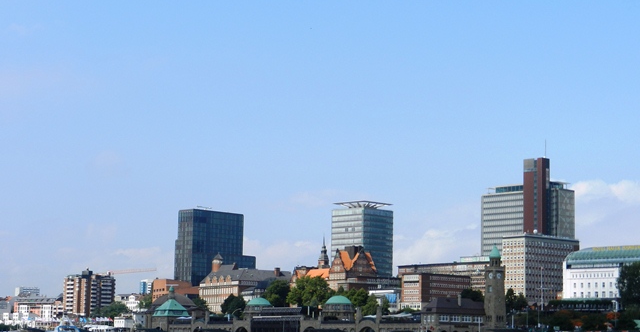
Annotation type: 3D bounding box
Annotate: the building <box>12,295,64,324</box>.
[{"bbox_3d":[-193.521,99.951,864.279,34.000,19.000,14.000,-1,-7,11],"label":"building"}]

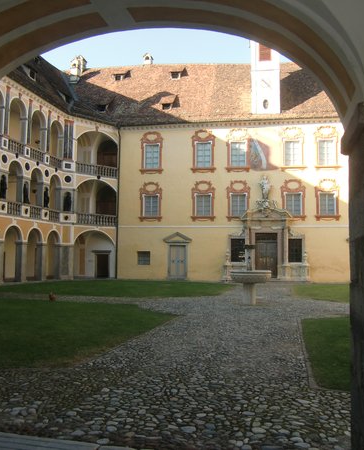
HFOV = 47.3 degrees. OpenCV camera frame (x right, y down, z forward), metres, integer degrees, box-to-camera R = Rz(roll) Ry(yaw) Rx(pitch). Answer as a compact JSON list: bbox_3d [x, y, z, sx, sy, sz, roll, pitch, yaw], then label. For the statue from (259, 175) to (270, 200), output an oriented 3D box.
[{"bbox_3d":[7.006,-3.154,35.218,0.950,2.100,0.700,0,-5,9],"label":"statue"}]

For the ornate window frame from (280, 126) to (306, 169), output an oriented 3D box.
[{"bbox_3d":[9.286,-6.420,34.615,2.090,3.535,0.270,0,-5,8],"label":"ornate window frame"}]

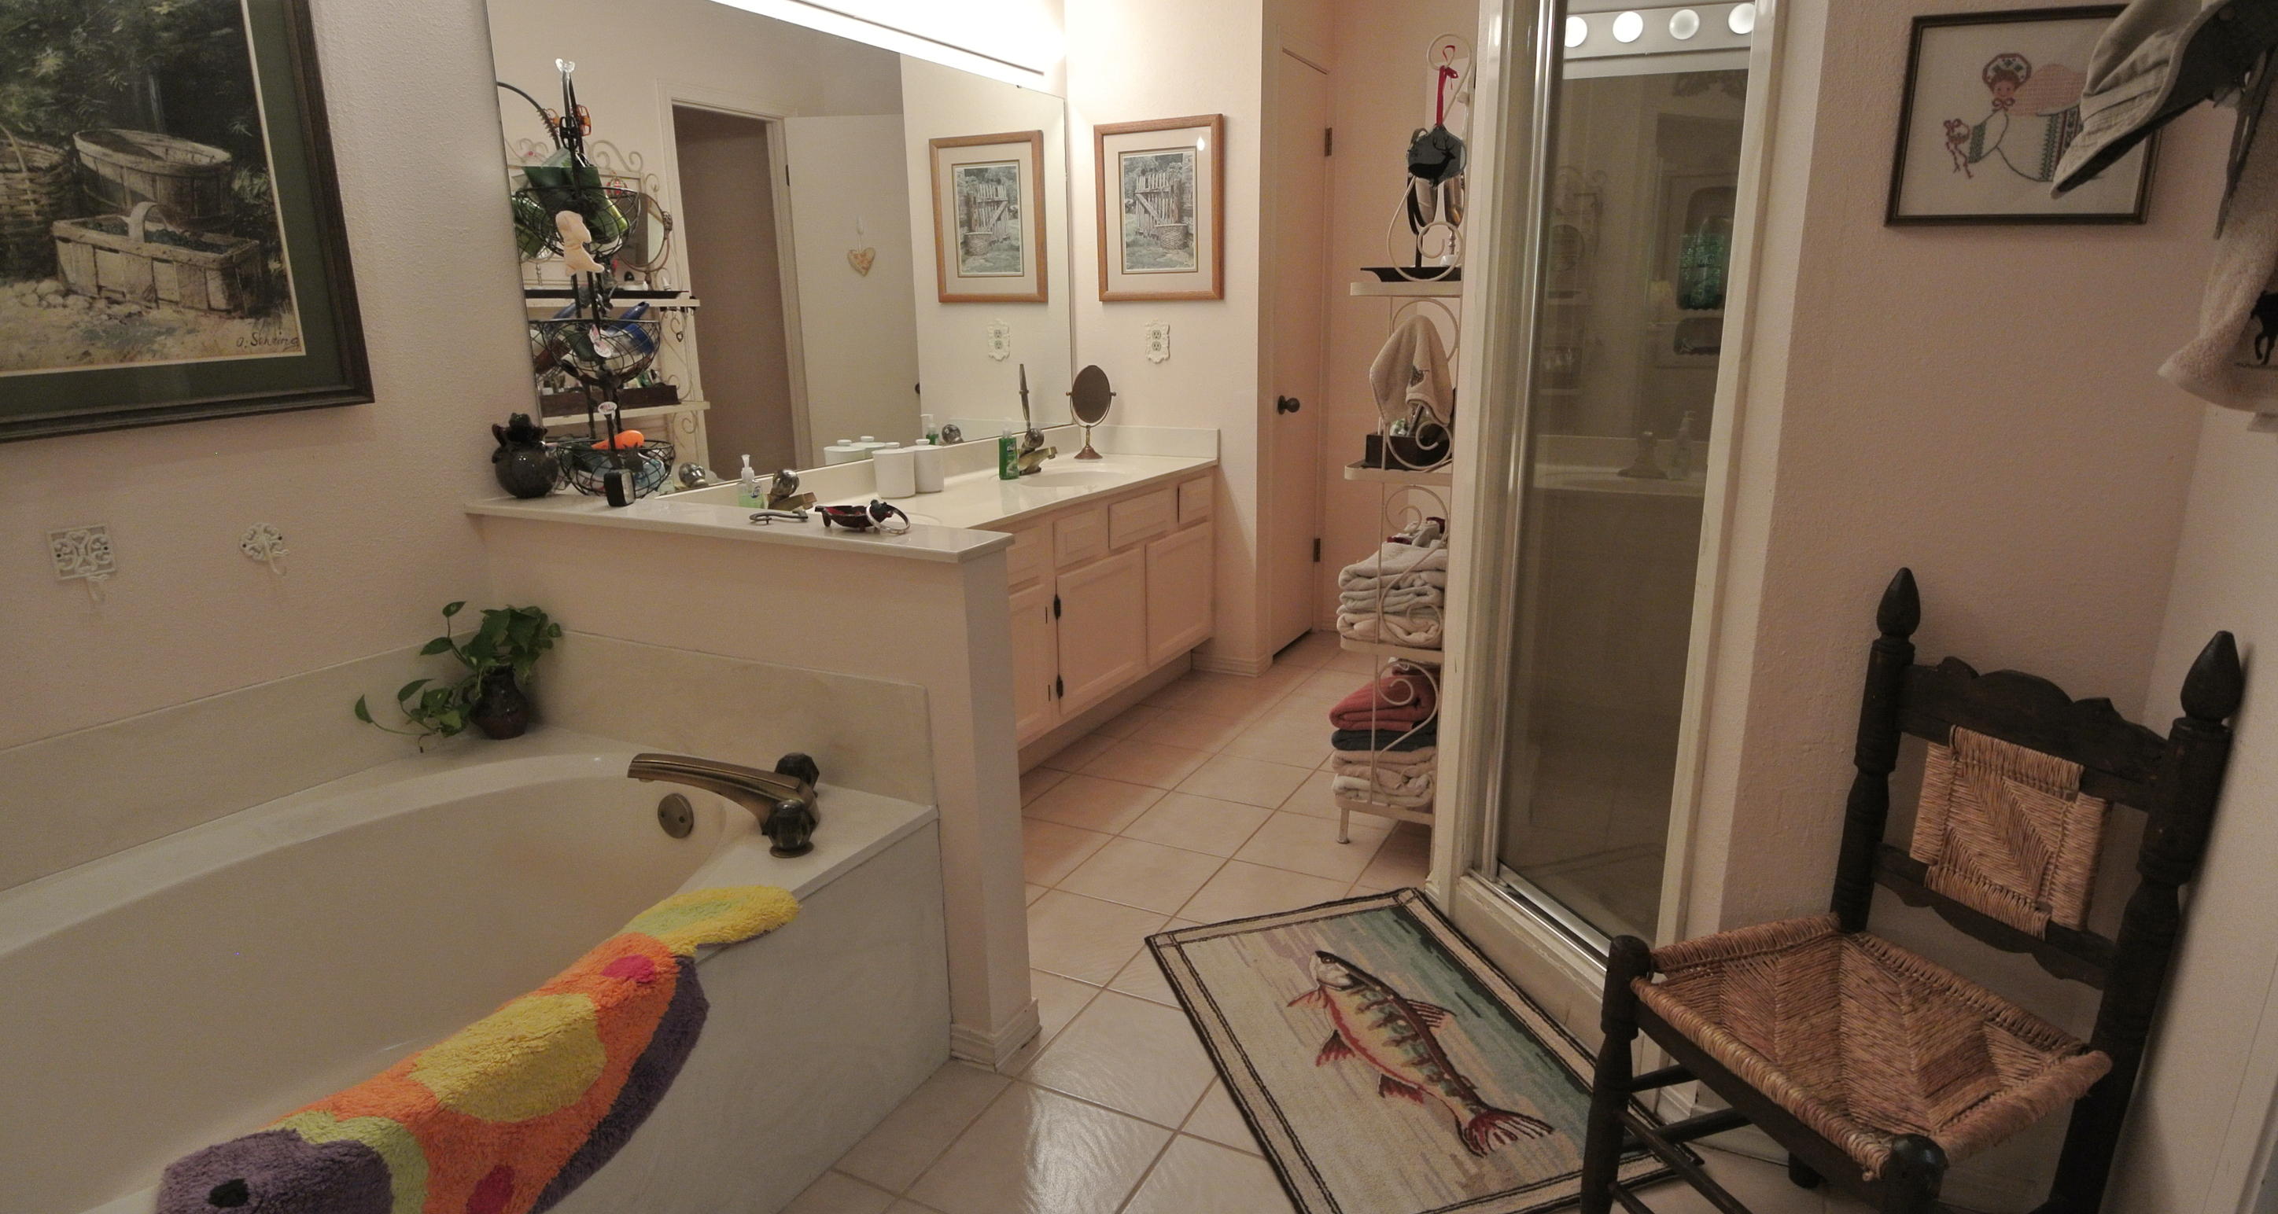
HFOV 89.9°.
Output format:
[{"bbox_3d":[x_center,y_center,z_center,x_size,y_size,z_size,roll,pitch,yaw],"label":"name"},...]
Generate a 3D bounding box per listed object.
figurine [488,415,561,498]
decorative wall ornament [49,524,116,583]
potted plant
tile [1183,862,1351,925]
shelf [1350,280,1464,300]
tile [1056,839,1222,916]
[{"bbox_3d":[-1.222,-0.296,2.276,0.130,0.170,0.130,6,15,27],"label":"figurine"},{"bbox_3d":[-1.578,-0.080,1.709,0.014,0.073,0.072,6,16,27],"label":"decorative wall ornament"},{"bbox_3d":[-1.238,0.140,2.081,0.182,0.264,0.299,6,16,27],"label":"potted plant"},{"bbox_3d":[0.268,0.633,2.434,0.286,0.010,0.286,6,16,27],"label":"tile"},{"bbox_3d":[0.727,-0.753,2.719,0.245,0.030,0.690,6,16,27],"label":"shelf"},{"bbox_3d":[0.011,0.616,2.632,0.296,0.010,0.296,6,15,27],"label":"tile"}]

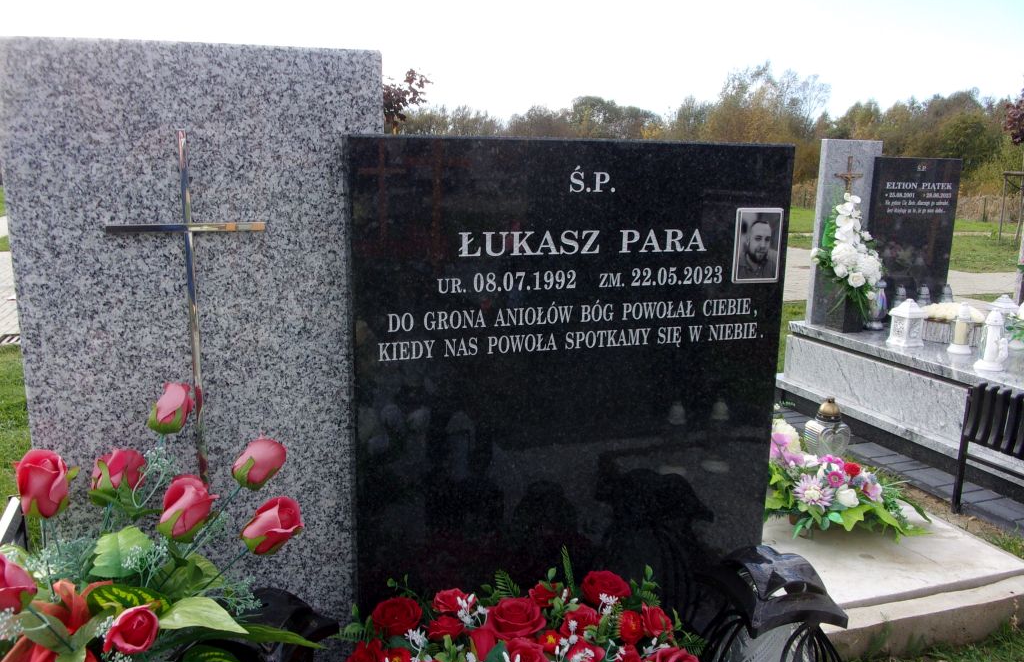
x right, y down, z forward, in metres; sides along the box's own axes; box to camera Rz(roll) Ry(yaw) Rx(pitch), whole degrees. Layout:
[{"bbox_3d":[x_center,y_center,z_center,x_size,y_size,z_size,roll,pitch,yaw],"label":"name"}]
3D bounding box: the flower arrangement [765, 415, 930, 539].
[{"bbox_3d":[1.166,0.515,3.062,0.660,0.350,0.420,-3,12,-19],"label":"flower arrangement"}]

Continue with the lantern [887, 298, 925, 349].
[{"bbox_3d":[2.050,-0.045,4.299,0.140,0.239,0.140,-3,12,-19],"label":"lantern"}]

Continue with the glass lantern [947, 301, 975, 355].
[{"bbox_3d":[2.255,-0.019,4.163,0.125,0.246,0.125,-3,12,-19],"label":"glass lantern"}]

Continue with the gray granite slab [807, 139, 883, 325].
[{"bbox_3d":[1.945,-0.573,4.859,0.394,1.051,0.060,-3,12,-19],"label":"gray granite slab"}]

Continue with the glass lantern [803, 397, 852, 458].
[{"bbox_3d":[1.334,0.441,3.485,0.150,0.334,0.110,-3,12,-16],"label":"glass lantern"}]

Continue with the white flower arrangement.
[{"bbox_3d":[1.892,-0.405,4.658,0.370,0.738,0.270,-3,12,-19],"label":"white flower arrangement"}]

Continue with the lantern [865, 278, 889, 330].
[{"bbox_3d":[2.105,-0.159,4.773,0.110,0.277,0.110,-3,12,-19],"label":"lantern"}]

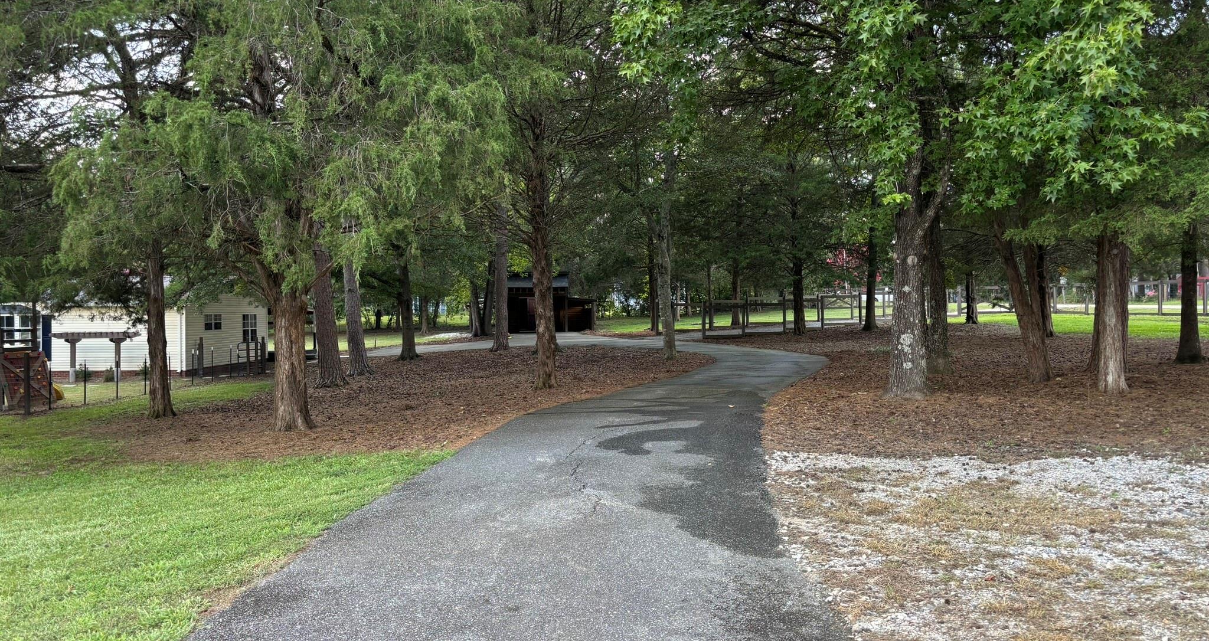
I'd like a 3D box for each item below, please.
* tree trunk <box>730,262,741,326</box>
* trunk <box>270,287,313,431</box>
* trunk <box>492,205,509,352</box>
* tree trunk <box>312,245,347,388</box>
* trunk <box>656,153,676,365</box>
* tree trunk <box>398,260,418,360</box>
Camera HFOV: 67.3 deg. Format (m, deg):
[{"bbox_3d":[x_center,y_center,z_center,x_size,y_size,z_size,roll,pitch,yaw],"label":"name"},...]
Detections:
[{"bbox_3d":[5.906,-1.130,41.000,0.486,2.815,0.420,0,0,0],"label":"tree trunk"},{"bbox_3d":[-4.689,0.573,13.600,0.618,2.150,0.573,0,0,0],"label":"trunk"},{"bbox_3d":[-3.645,-1.481,32.000,0.599,5.192,0.569,0,1,0],"label":"trunk"},{"bbox_3d":[-6.205,-0.085,20.500,0.789,3.220,0.671,0,1,0],"label":"tree trunk"},{"bbox_3d":[1.656,-1.746,24.500,0.557,5.606,0.450,0,0,0],"label":"trunk"},{"bbox_3d":[-6.599,-0.349,30.500,0.666,3.331,0.600,0,1,0],"label":"tree trunk"}]

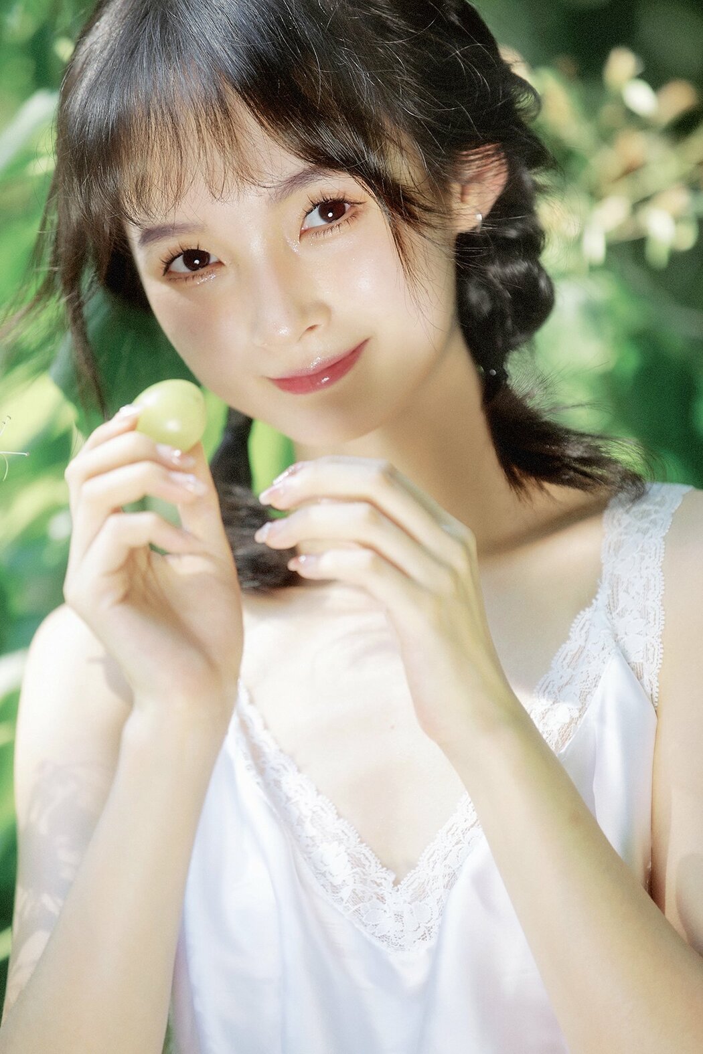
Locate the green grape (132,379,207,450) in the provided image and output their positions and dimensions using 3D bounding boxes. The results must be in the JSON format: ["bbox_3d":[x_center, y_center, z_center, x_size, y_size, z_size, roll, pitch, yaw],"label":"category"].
[{"bbox_3d":[-0.075,-0.046,2.920,0.030,0.030,0.030,0,3,0],"label":"green grape"}]

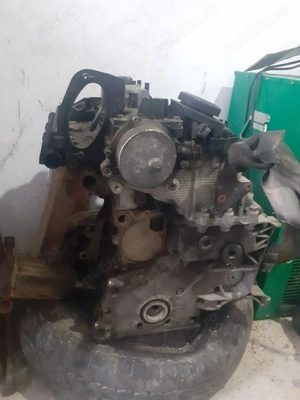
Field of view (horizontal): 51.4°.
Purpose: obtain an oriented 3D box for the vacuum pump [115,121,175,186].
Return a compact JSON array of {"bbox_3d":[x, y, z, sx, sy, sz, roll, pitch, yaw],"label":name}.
[{"bbox_3d":[-0.007,-0.069,0.502,0.094,0.096,0.054,-1,23,-16],"label":"vacuum pump"}]

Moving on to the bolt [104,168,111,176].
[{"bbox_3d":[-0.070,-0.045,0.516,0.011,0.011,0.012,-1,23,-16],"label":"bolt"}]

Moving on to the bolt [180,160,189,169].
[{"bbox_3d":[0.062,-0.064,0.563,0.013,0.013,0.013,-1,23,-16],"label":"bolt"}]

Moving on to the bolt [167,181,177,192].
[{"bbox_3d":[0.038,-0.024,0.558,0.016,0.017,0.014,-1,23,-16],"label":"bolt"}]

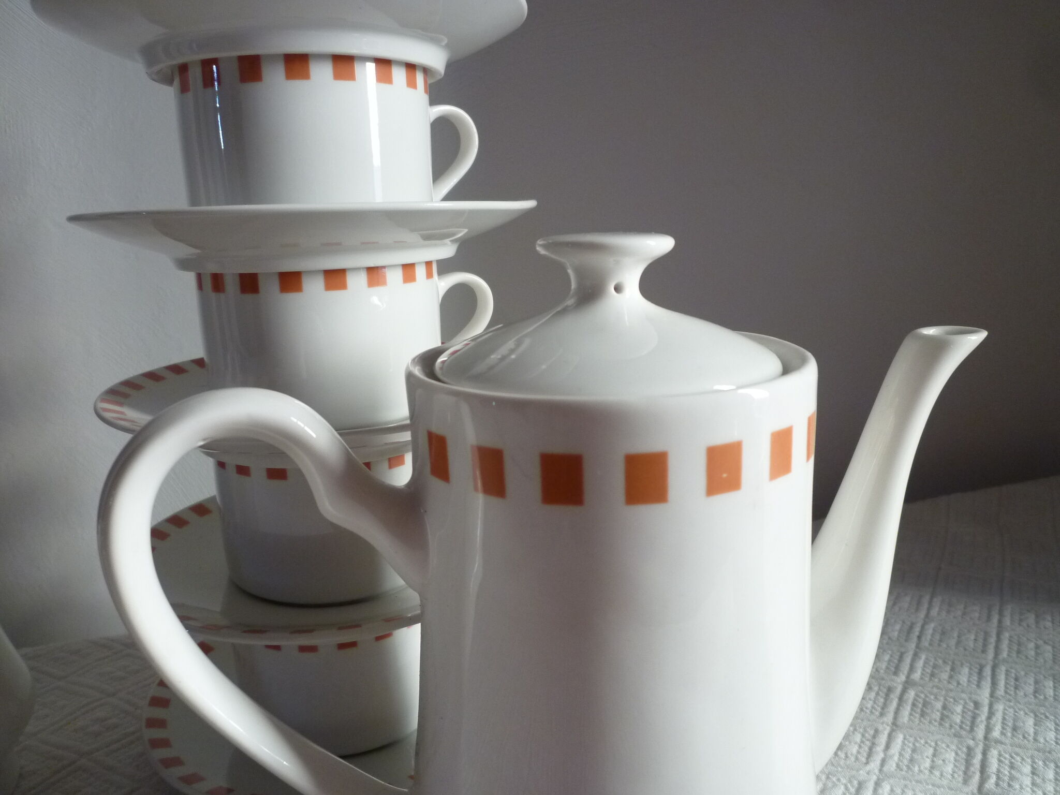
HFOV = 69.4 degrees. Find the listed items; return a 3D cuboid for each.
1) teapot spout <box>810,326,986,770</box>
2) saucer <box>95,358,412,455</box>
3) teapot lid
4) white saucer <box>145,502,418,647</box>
[{"bbox_3d":[0.096,0.046,0.212,0.058,0.131,0.026,-5,14,-13],"label":"teapot spout"},{"bbox_3d":[-0.073,0.001,0.282,0.150,0.019,0.150,-2,14,0],"label":"saucer"},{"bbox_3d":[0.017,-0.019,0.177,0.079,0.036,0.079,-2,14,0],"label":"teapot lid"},{"bbox_3d":[-0.071,0.060,0.293,0.150,0.019,0.150,-2,14,0],"label":"white saucer"}]

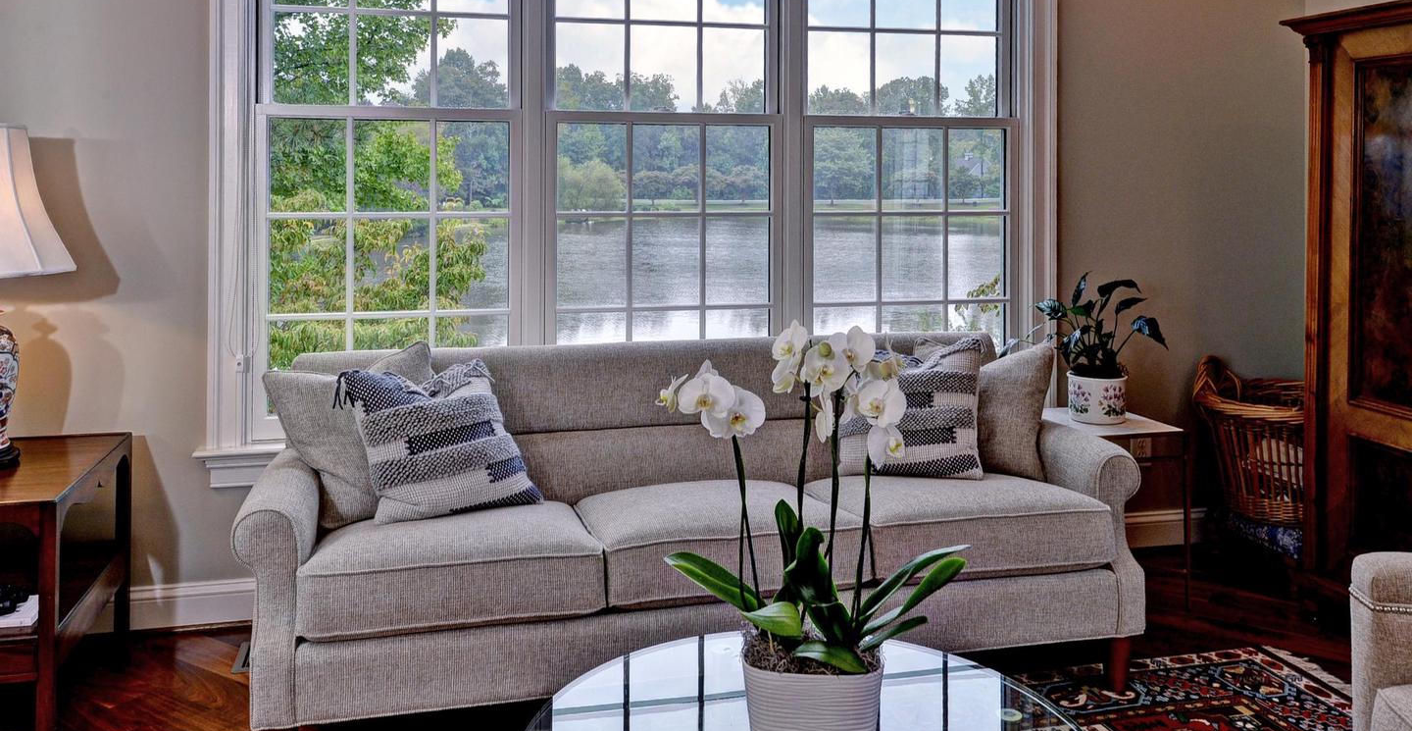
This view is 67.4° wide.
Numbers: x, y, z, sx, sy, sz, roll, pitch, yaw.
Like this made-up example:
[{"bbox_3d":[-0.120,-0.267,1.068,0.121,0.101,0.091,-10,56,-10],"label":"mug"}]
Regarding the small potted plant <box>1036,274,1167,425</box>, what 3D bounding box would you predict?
[{"bbox_3d":[1.259,-0.054,3.372,0.414,0.471,0.360,1,6,11],"label":"small potted plant"}]

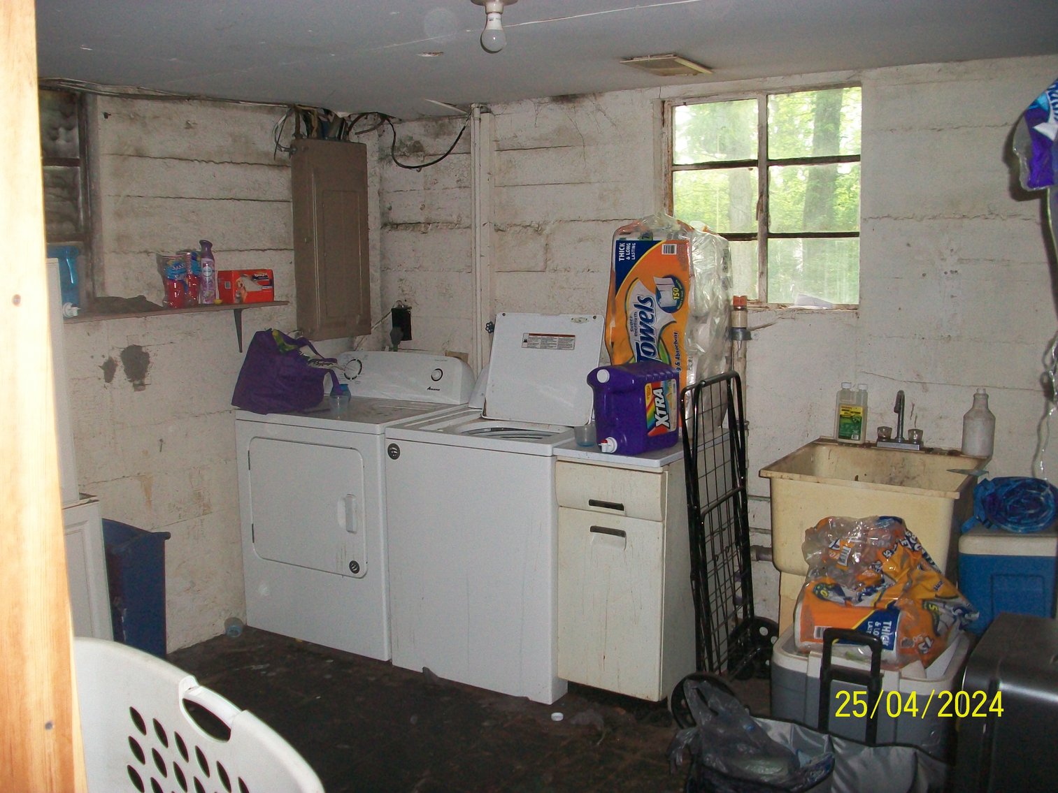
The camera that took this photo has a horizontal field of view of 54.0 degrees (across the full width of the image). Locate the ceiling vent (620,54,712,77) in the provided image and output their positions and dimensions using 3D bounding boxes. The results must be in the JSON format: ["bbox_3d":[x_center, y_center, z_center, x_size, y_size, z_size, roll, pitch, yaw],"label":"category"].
[{"bbox_3d":[0.462,-1.095,3.442,0.195,0.035,0.360,5,10,31],"label":"ceiling vent"}]

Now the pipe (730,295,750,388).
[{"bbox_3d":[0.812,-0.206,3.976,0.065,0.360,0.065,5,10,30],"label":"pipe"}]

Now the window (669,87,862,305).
[{"bbox_3d":[0.865,-0.741,3.935,0.770,0.785,0.070,5,10,31],"label":"window"}]

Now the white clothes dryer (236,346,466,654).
[{"bbox_3d":[-0.684,0.400,4.343,0.737,1.086,0.690,5,10,30],"label":"white clothes dryer"}]

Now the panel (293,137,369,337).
[{"bbox_3d":[-0.860,-0.678,4.531,0.120,0.840,0.345,5,10,32],"label":"panel"}]

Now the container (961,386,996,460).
[{"bbox_3d":[1.534,0.086,3.546,0.105,0.228,0.105,5,10,30],"label":"container"}]

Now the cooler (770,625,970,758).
[{"bbox_3d":[0.984,0.921,2.975,0.480,0.460,0.430,5,10,31],"label":"cooler"}]

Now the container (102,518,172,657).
[{"bbox_3d":[-1.430,0.764,3.390,0.430,0.620,0.310,5,10,31],"label":"container"}]

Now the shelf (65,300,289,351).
[{"bbox_3d":[-1.334,-0.215,3.742,0.220,0.215,1.100,5,10,32],"label":"shelf"}]

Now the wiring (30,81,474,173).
[{"bbox_3d":[-0.914,-1.029,3.920,0.540,0.270,1.720,5,10,31],"label":"wiring"}]

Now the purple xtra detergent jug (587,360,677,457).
[{"bbox_3d":[0.342,0.039,3.430,0.150,0.275,0.290,8,12,42],"label":"purple xtra detergent jug"}]

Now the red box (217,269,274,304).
[{"bbox_3d":[-1.080,-0.423,3.979,0.085,0.122,0.207,5,10,31],"label":"red box"}]

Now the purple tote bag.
[{"bbox_3d":[-0.982,-0.096,4.175,0.360,0.300,0.250,0,9,0],"label":"purple tote bag"}]

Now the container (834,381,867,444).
[{"bbox_3d":[1.145,0.055,3.682,0.096,0.215,0.058,6,11,38],"label":"container"}]

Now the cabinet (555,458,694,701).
[{"bbox_3d":[0.405,0.604,3.686,0.383,0.870,0.605,5,10,30],"label":"cabinet"}]

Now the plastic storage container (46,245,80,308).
[{"bbox_3d":[-1.594,-0.369,3.376,0.230,0.235,0.140,5,10,31],"label":"plastic storage container"}]

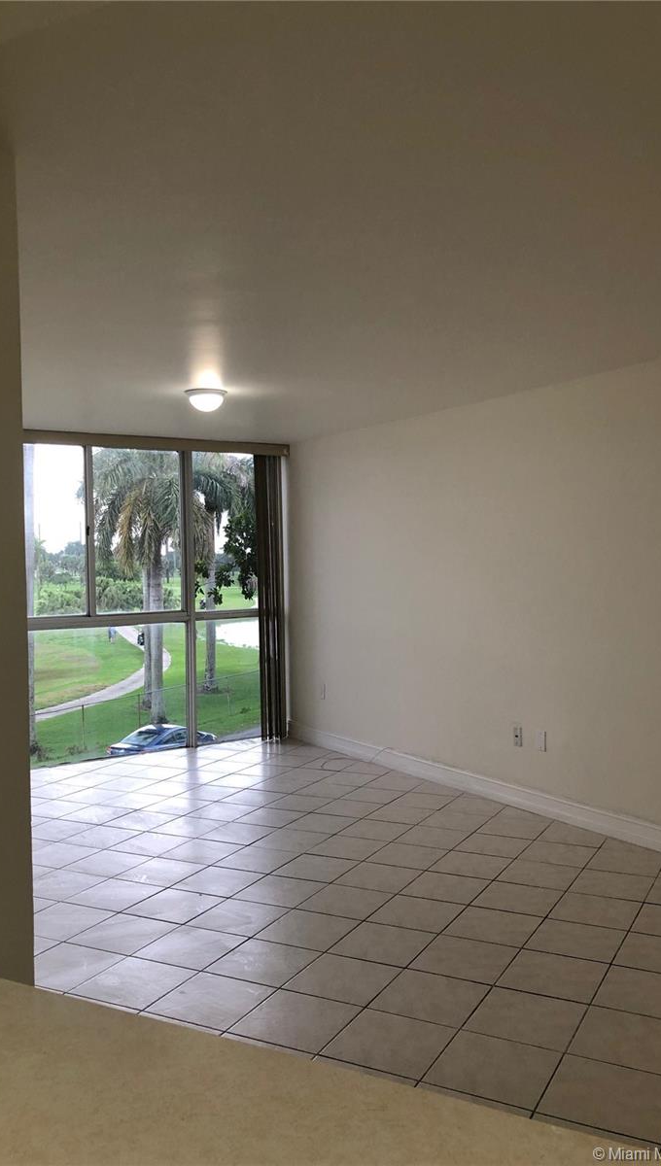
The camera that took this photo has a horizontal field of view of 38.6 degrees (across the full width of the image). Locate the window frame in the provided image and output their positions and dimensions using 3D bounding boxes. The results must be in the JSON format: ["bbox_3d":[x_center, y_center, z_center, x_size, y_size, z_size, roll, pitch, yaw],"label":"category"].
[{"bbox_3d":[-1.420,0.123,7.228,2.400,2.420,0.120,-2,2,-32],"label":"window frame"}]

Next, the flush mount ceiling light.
[{"bbox_3d":[-0.669,-0.977,5.096,0.236,0.118,0.236,-1,2,0],"label":"flush mount ceiling light"}]

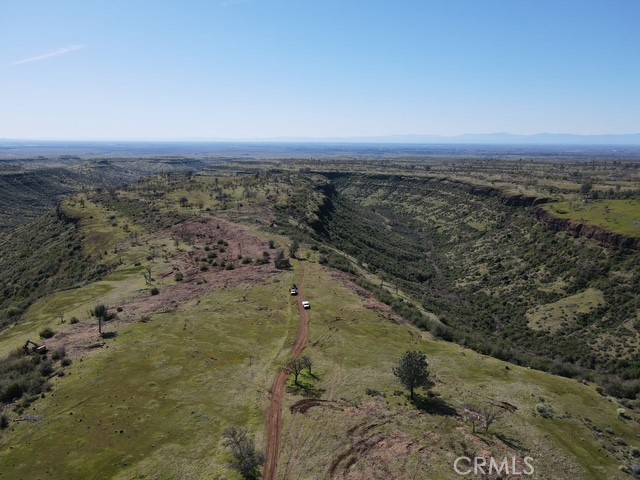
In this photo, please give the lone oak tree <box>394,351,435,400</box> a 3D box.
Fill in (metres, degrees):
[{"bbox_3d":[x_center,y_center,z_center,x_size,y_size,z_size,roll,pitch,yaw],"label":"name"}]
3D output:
[{"bbox_3d":[25.964,36.916,121.346,11.200,14.700,10.900,0,13,0],"label":"lone oak tree"}]

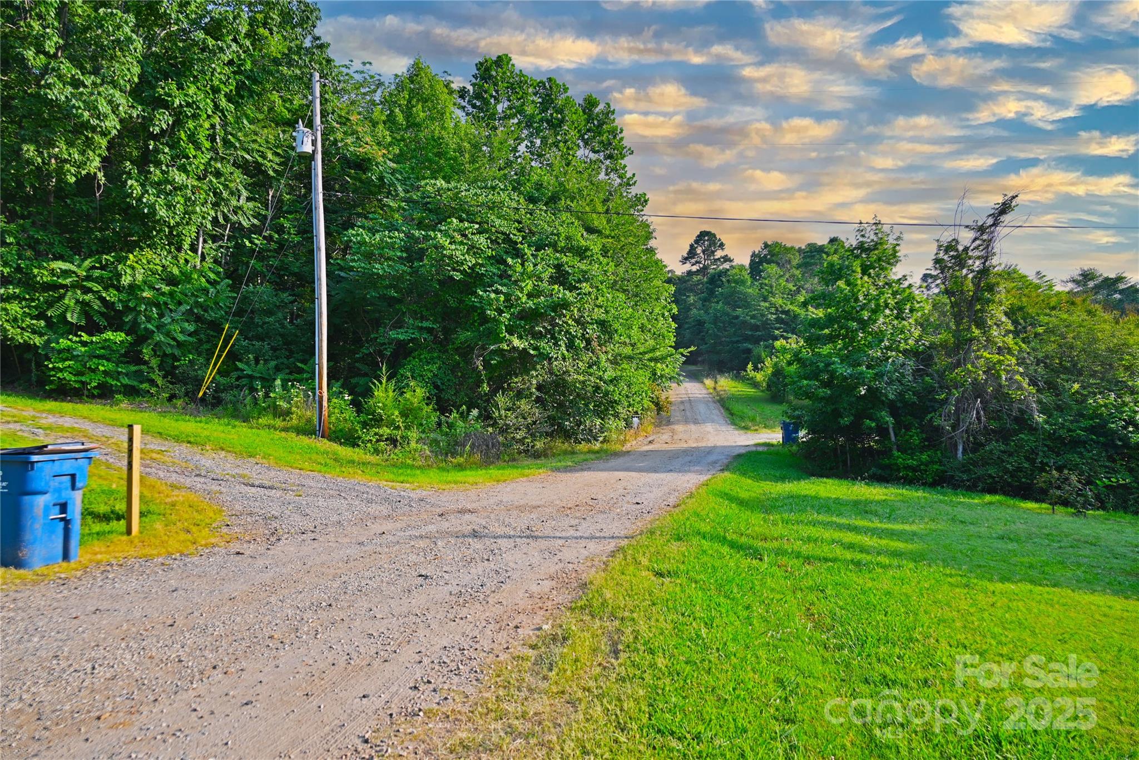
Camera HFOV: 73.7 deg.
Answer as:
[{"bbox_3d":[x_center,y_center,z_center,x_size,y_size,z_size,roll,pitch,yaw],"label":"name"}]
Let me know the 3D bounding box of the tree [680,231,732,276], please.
[{"bbox_3d":[21.870,-13.360,122.000,8.200,21.500,8.000,0,0,0],"label":"tree"}]

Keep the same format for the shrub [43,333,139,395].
[{"bbox_3d":[-13.505,-0.441,21.500,2.600,1.800,2.000,0,-1,-27],"label":"shrub"}]

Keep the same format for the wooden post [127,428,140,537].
[{"bbox_3d":[-4.821,1.112,8.400,0.095,1.240,0.095,0,-1,23],"label":"wooden post"}]

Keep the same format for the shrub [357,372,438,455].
[{"bbox_3d":[-4.637,0.900,20.500,2.150,2.150,1.800,0,-1,-12],"label":"shrub"}]

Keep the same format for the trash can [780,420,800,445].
[{"bbox_3d":[9.882,2.357,34.000,0.820,1.100,0.700,0,-1,6],"label":"trash can"}]

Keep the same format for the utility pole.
[{"bbox_3d":[-6.952,-3.501,21.200,0.280,10.250,0.280,-1,-1,0],"label":"utility pole"}]

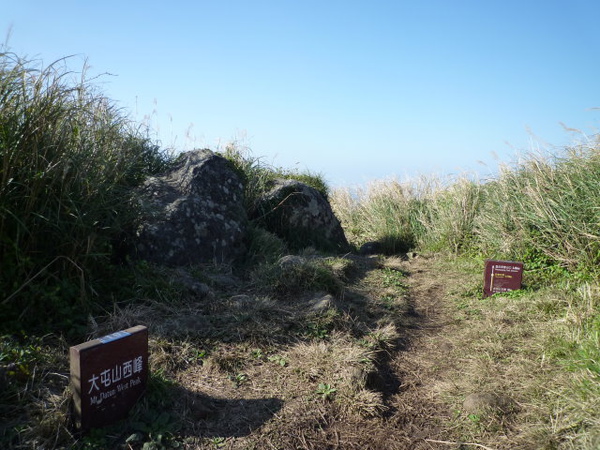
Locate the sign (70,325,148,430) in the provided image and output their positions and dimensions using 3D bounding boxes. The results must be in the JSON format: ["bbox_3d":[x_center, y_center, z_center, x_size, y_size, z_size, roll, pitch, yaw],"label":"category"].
[{"bbox_3d":[-1.178,0.941,2.723,0.086,0.483,0.475,6,8,30],"label":"sign"}]

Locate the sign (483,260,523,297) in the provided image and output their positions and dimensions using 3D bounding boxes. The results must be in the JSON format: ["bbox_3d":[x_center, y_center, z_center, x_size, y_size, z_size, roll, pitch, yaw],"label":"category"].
[{"bbox_3d":[2.732,0.730,5.821,0.424,0.465,0.090,3,7,19],"label":"sign"}]

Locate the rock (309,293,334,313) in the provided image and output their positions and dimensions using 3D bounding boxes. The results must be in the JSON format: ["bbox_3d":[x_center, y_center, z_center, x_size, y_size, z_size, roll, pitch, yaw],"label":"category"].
[{"bbox_3d":[0.236,0.850,4.750,0.285,0.180,0.250,1,7,1],"label":"rock"}]

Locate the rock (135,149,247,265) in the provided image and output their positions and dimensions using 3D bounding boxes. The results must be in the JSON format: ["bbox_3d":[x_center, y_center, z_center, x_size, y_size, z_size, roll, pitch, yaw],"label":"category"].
[{"bbox_3d":[-1.744,-0.295,6.900,1.694,1.730,1.350,0,7,-4],"label":"rock"}]

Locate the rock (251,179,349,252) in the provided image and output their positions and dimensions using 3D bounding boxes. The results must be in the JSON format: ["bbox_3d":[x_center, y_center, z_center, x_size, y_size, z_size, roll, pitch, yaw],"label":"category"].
[{"bbox_3d":[-0.009,-0.175,8.000,1.719,1.280,1.400,1,7,0],"label":"rock"}]

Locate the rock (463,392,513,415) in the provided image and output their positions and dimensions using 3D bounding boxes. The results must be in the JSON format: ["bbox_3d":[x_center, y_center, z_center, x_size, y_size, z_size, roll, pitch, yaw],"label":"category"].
[{"bbox_3d":[1.203,1.145,2.780,0.311,0.100,0.190,2,7,8],"label":"rock"}]

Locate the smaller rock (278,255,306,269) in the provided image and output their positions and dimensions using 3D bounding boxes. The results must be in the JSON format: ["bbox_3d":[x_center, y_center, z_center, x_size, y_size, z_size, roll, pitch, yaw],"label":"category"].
[{"bbox_3d":[-0.107,0.522,6.200,0.401,0.210,0.300,1,7,0],"label":"smaller rock"}]

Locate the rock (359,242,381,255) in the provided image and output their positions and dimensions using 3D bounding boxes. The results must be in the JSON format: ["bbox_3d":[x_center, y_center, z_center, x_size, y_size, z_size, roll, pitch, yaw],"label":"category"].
[{"bbox_3d":[1.283,0.434,8.000,0.406,0.230,0.320,1,7,3],"label":"rock"}]

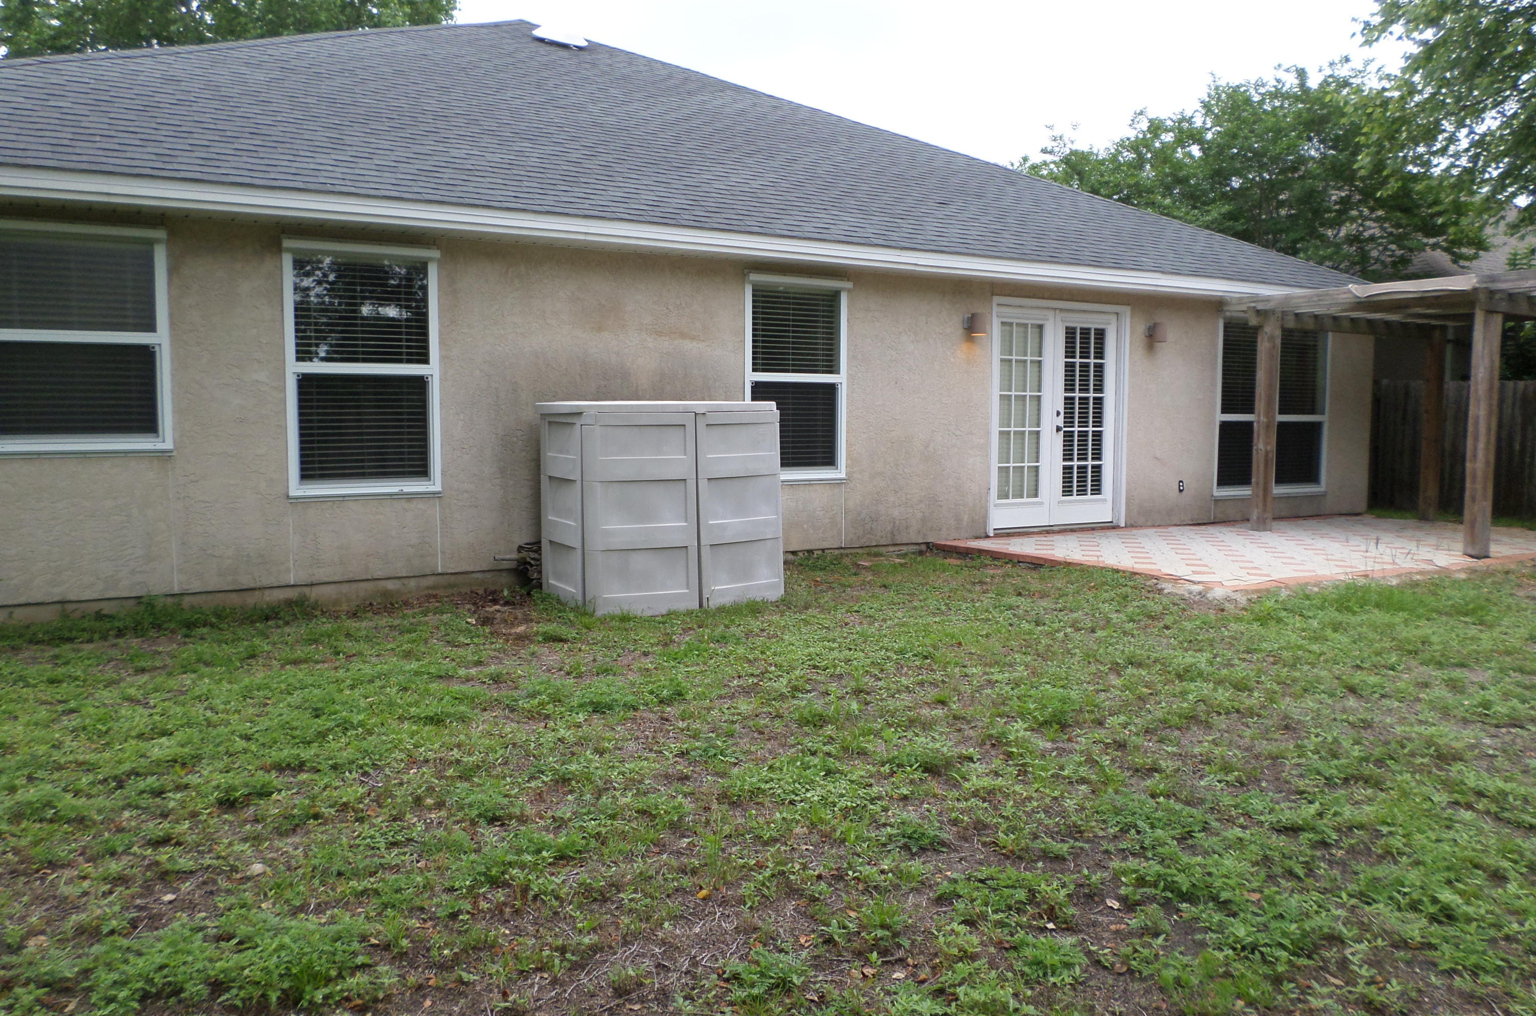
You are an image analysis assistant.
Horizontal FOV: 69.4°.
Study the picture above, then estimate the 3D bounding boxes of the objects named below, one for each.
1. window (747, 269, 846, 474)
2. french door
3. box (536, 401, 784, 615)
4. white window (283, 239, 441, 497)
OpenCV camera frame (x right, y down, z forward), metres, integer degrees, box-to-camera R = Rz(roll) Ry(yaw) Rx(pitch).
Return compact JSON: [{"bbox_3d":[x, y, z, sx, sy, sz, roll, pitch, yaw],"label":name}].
[{"bbox_3d":[0.237,-1.015,8.827,0.935,1.633,0.100,-3,5,-29],"label":"window"},{"bbox_3d":[2.669,-0.830,10.275,1.541,1.992,0.100,-3,5,-29],"label":"french door"},{"bbox_3d":[-0.702,-0.050,7.487,1.395,1.309,0.972,-3,5,-31],"label":"box"},{"bbox_3d":[-2.619,-0.886,7.222,0.960,1.626,0.100,-3,5,-29],"label":"white window"}]

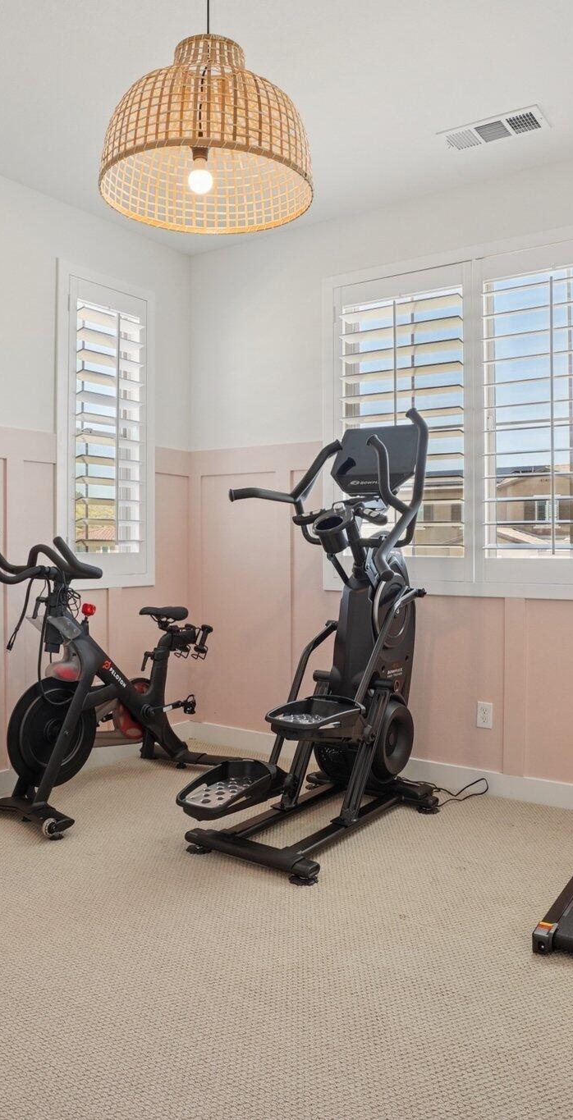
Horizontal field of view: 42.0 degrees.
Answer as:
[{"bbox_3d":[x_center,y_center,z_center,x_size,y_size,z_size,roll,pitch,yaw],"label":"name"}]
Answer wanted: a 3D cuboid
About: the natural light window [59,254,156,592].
[{"bbox_3d":[-0.902,-0.653,3.833,0.090,1.590,0.617,1,2,38],"label":"natural light window"}]

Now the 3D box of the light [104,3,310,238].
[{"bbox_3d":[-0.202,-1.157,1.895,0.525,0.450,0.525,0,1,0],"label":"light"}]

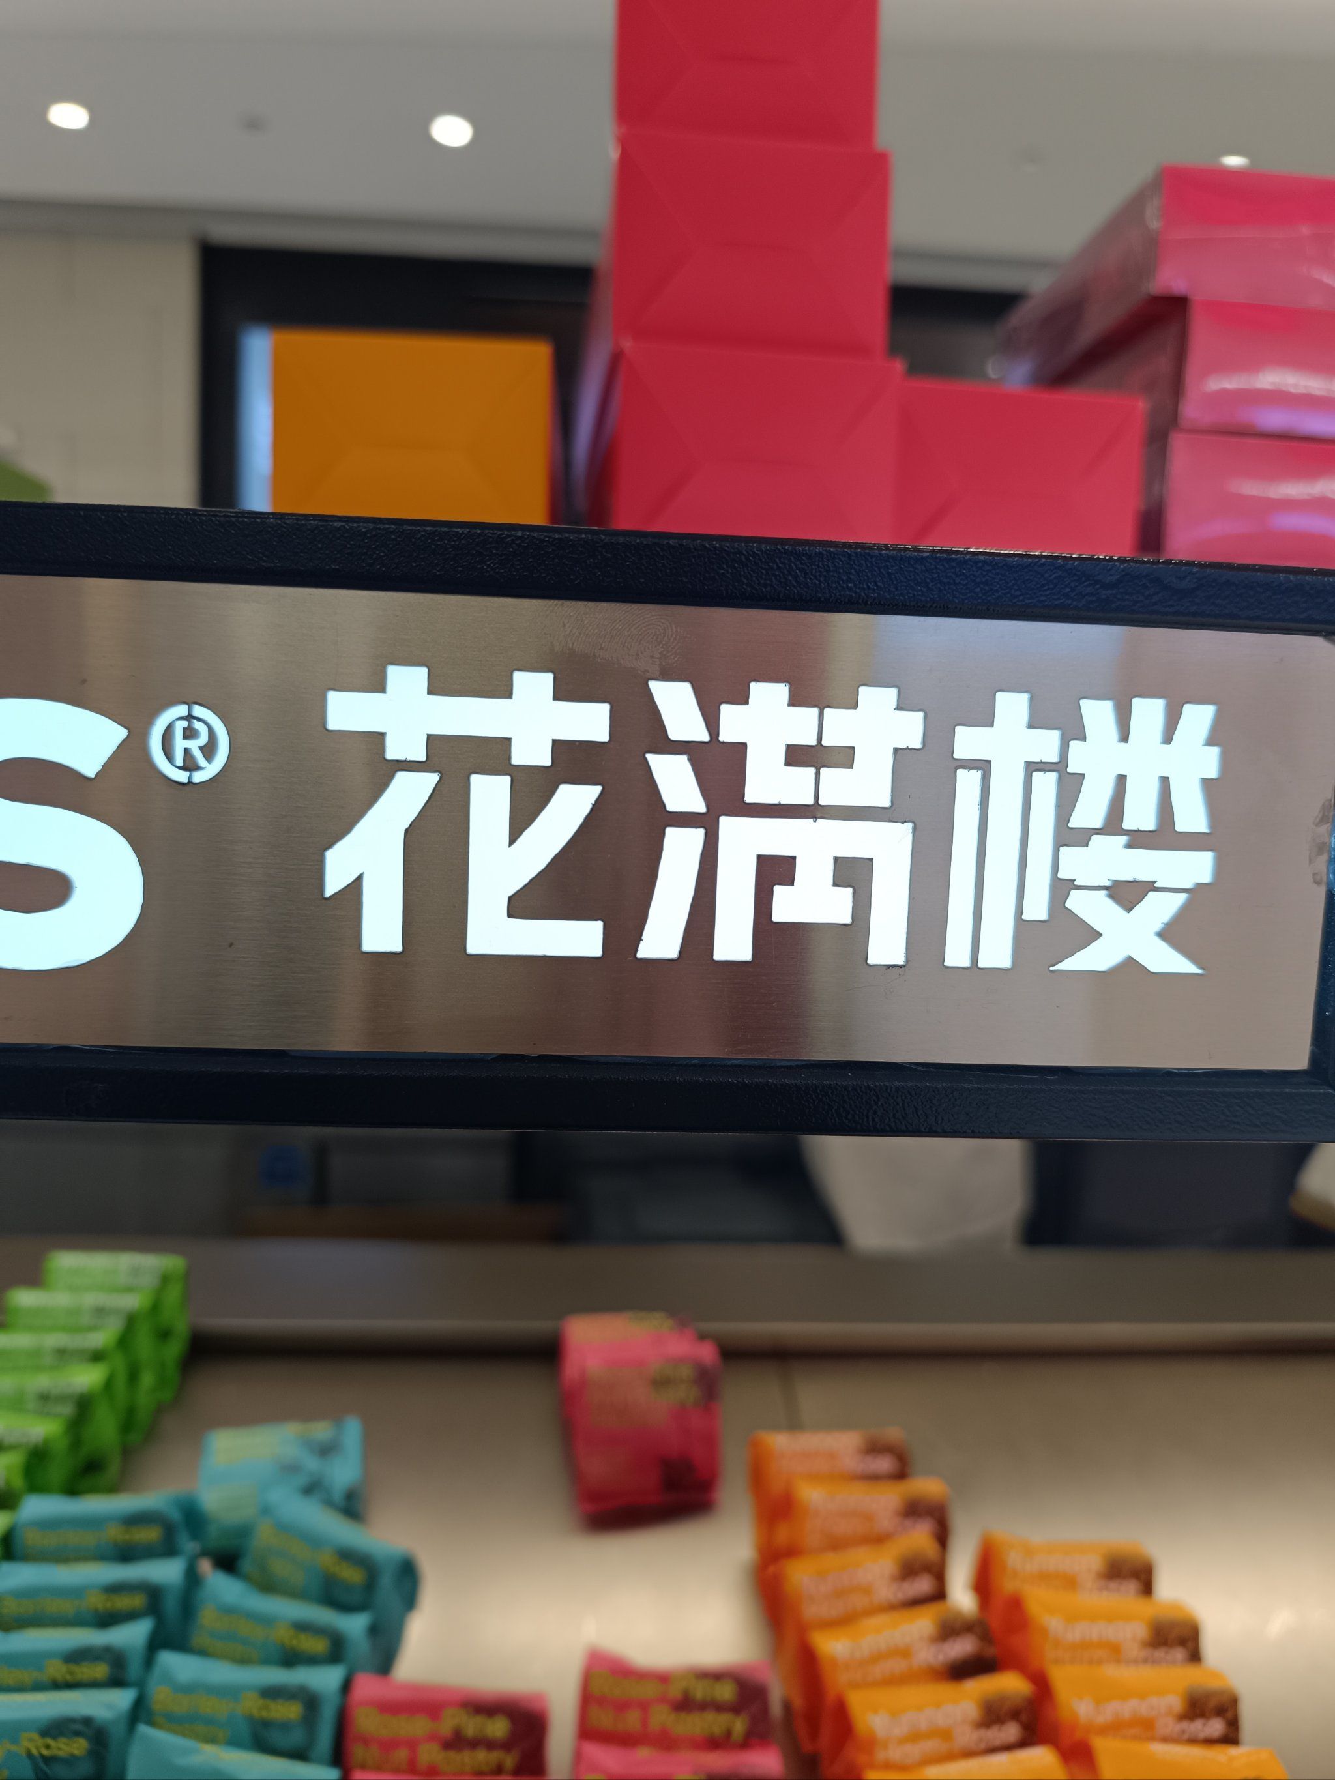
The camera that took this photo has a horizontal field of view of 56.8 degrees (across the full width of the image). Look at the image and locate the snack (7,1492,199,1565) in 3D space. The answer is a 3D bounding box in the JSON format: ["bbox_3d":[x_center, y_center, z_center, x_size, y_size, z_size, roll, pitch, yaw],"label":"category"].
[{"bbox_3d":[-0.267,0.335,0.587,0.077,0.083,0.031,1,-4,-7],"label":"snack"}]

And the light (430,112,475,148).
[{"bbox_3d":[-0.517,-1.815,2.950,0.100,0.035,0.100,2,4,0],"label":"light"}]

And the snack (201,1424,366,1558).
[{"bbox_3d":[-0.216,0.348,0.688,0.090,0.086,0.033,0,-38,-11],"label":"snack"}]

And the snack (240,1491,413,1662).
[{"bbox_3d":[-0.161,0.345,0.584,0.077,0.083,0.031,13,0,22],"label":"snack"}]

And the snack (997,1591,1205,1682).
[{"bbox_3d":[0.215,0.391,0.592,0.085,0.086,0.033,2,-19,-1],"label":"snack"}]

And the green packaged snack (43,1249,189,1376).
[{"bbox_3d":[-0.355,0.278,0.789,0.077,0.083,0.031,2,-4,-4],"label":"green packaged snack"}]

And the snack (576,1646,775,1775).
[{"bbox_3d":[0.002,0.363,0.515,0.077,0.083,0.031,2,-4,-4],"label":"snack"}]

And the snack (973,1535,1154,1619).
[{"bbox_3d":[0.208,0.383,0.631,0.085,0.086,0.033,2,-19,-1],"label":"snack"}]

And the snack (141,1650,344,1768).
[{"bbox_3d":[-0.189,0.389,0.540,0.085,0.086,0.033,3,-21,2],"label":"snack"}]

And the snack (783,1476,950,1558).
[{"bbox_3d":[0.101,0.345,0.631,0.077,0.083,0.031,2,-4,-4],"label":"snack"}]

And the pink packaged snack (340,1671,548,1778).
[{"bbox_3d":[-0.099,0.394,0.531,0.085,0.086,0.033,2,-19,1],"label":"pink packaged snack"}]

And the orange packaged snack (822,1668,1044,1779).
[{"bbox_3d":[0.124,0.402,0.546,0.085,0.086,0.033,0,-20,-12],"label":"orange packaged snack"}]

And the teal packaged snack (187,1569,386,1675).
[{"bbox_3d":[-0.166,0.353,0.543,0.077,0.083,0.031,6,-3,10],"label":"teal packaged snack"}]

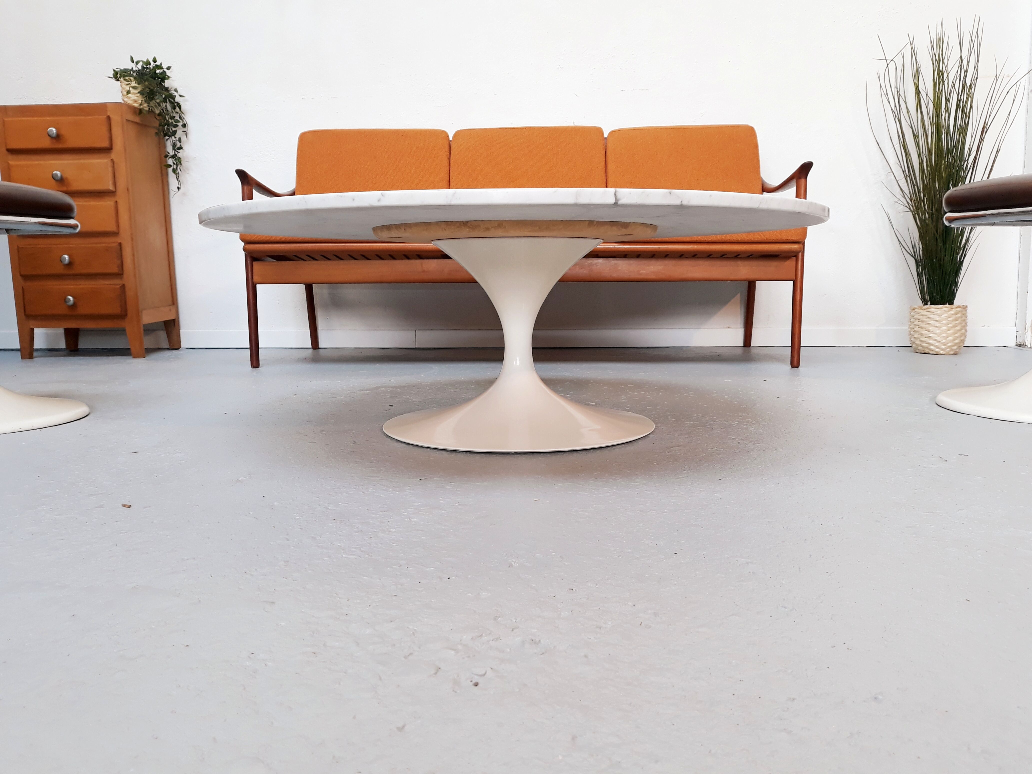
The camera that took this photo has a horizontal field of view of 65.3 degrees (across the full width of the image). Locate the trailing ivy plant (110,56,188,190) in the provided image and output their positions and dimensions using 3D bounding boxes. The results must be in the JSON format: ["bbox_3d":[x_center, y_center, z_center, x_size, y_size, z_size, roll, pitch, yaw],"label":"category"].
[{"bbox_3d":[-1.355,-0.977,2.988,0.272,0.480,0.251,0,8,3],"label":"trailing ivy plant"}]

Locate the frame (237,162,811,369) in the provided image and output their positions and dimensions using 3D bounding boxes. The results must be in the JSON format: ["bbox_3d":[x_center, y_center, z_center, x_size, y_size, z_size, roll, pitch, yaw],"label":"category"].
[{"bbox_3d":[0.029,-0.464,2.774,1.726,0.726,0.729,0,8,3],"label":"frame"}]

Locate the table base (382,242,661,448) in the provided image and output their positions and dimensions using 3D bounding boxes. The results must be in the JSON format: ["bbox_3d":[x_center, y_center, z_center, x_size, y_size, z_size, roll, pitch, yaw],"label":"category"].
[{"bbox_3d":[0.004,-0.104,1.565,0.531,0.354,0.531,0,8,3],"label":"table base"}]

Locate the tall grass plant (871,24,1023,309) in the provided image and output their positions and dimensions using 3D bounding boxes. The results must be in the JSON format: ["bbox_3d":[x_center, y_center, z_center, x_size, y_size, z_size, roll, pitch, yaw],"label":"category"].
[{"bbox_3d":[1.511,-0.767,2.797,0.557,0.974,0.507,0,8,3],"label":"tall grass plant"}]

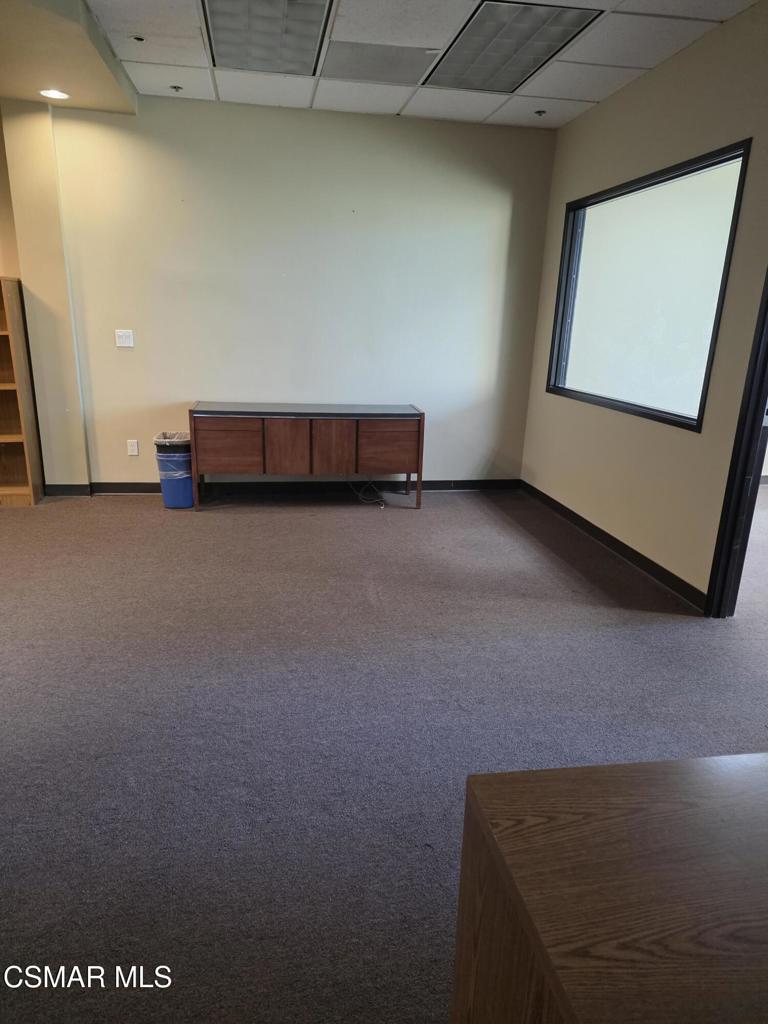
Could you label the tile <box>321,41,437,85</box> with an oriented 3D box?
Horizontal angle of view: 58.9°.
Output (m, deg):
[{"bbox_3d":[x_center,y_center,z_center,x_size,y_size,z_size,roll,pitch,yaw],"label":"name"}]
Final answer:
[{"bbox_3d":[-0.035,-2.495,3.772,0.610,0.020,0.610,-1,16,-10],"label":"tile"}]

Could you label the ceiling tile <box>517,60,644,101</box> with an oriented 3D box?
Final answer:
[{"bbox_3d":[1.141,-2.516,3.973,0.558,0.020,0.610,-1,16,-10],"label":"ceiling tile"}]

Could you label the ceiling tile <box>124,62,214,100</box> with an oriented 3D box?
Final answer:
[{"bbox_3d":[-1.291,-2.651,4.175,0.506,0.020,0.657,-1,16,-10],"label":"ceiling tile"}]

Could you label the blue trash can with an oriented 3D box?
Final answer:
[{"bbox_3d":[-1.475,-0.300,4.889,0.262,0.502,0.345,-1,16,-10],"label":"blue trash can"}]

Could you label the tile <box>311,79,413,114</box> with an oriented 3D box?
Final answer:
[{"bbox_3d":[-0.141,-2.671,4.372,0.610,0.020,0.657,-1,16,-10],"label":"tile"}]

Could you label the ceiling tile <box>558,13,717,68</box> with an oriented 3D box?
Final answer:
[{"bbox_3d":[1.242,-2.351,3.404,0.550,0.022,0.610,-1,16,-10],"label":"ceiling tile"}]

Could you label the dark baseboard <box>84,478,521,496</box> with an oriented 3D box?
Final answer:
[{"bbox_3d":[-0.520,-0.199,5.383,3.405,0.098,0.015,-1,16,-10],"label":"dark baseboard"}]

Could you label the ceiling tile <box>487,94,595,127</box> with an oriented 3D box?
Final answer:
[{"bbox_3d":[1.035,-2.692,4.572,0.558,0.020,0.657,-1,16,-10],"label":"ceiling tile"}]

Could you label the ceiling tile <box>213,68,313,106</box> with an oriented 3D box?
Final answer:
[{"bbox_3d":[-0.741,-2.670,4.288,0.615,0.022,0.630,-1,16,-10],"label":"ceiling tile"}]

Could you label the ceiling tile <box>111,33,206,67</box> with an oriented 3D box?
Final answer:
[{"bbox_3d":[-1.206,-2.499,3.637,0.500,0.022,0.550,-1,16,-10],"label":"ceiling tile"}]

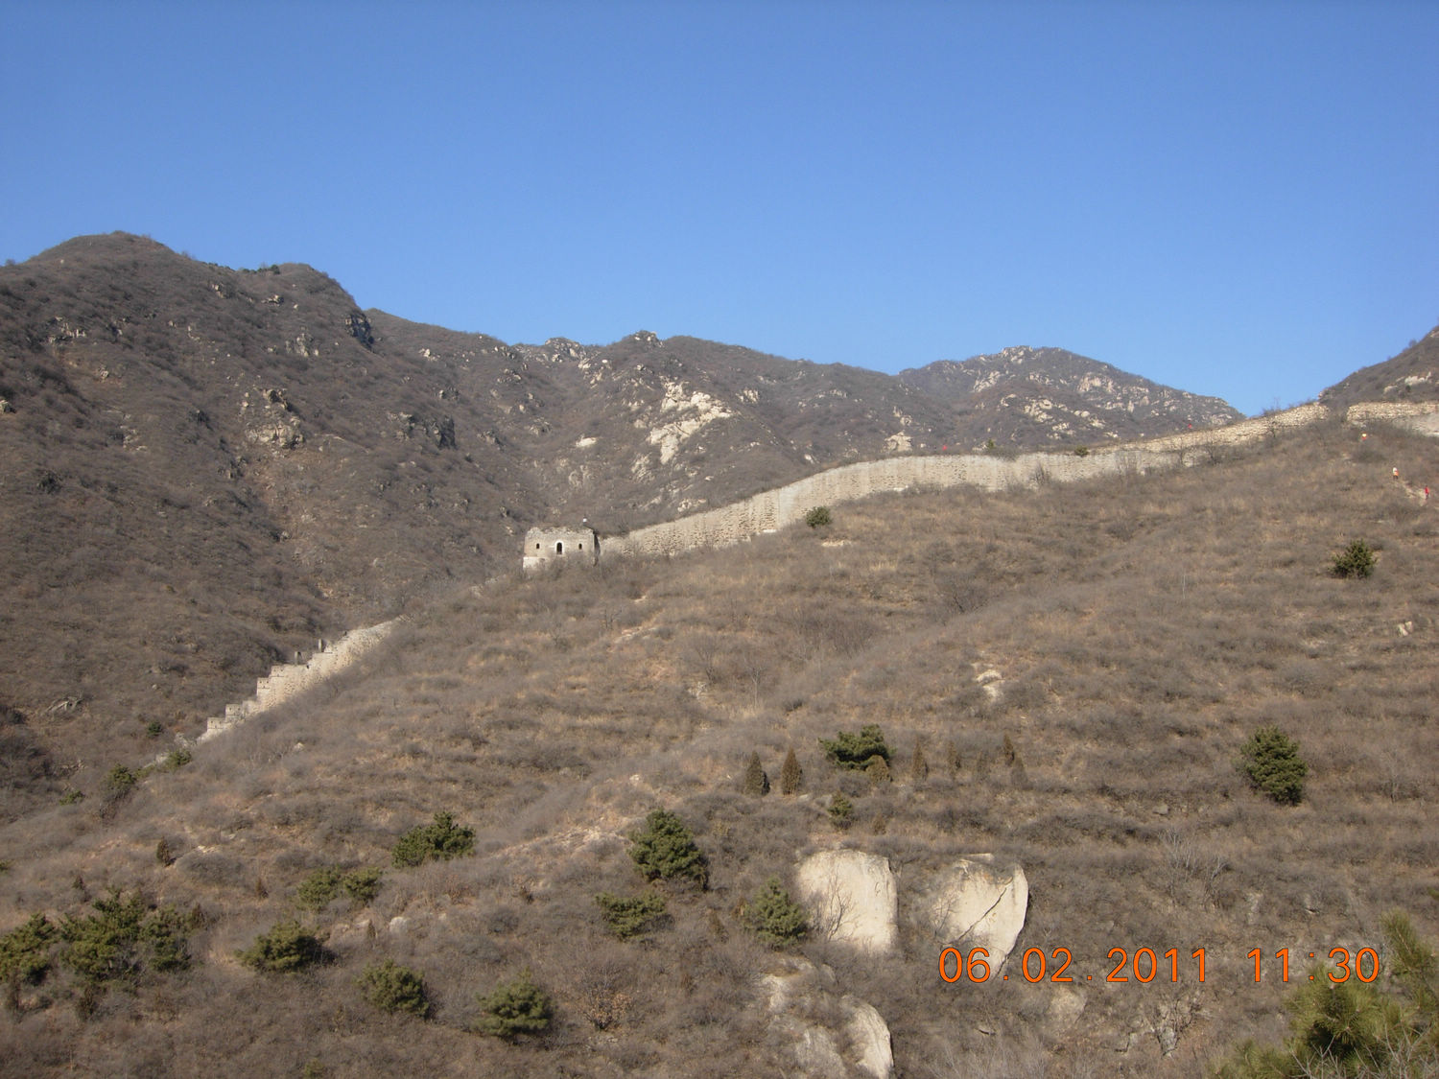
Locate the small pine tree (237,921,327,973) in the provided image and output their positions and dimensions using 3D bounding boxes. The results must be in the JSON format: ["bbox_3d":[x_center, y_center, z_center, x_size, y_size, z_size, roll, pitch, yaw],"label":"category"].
[{"bbox_3d":[-24.870,23.180,85.000,4.950,3.000,3.960,0,0,0],"label":"small pine tree"}]

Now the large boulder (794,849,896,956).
[{"bbox_3d":[9.040,25.960,107.000,7.110,6.890,4.800,0,-2,0],"label":"large boulder"}]

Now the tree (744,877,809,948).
[{"bbox_3d":[4.020,26.150,105.000,4.360,4.950,4.060,0,-2,0],"label":"tree"}]

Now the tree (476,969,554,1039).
[{"bbox_3d":[-13.570,30.790,99.000,5.050,4.590,4.700,0,-2,0],"label":"tree"}]

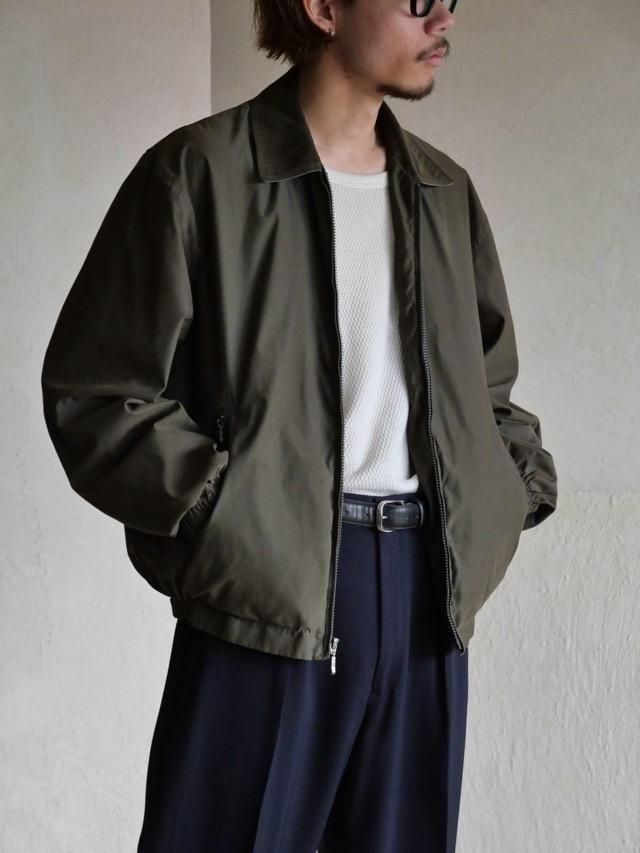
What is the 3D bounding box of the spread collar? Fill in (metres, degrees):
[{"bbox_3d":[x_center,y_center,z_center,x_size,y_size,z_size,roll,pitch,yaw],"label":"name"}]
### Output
[{"bbox_3d":[0.016,-0.359,2.820,0.260,0.150,0.190,-2,4,-35],"label":"spread collar"}]

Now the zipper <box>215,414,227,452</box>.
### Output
[{"bbox_3d":[-0.114,0.008,2.720,0.013,0.043,0.009,0,3,0],"label":"zipper"}]

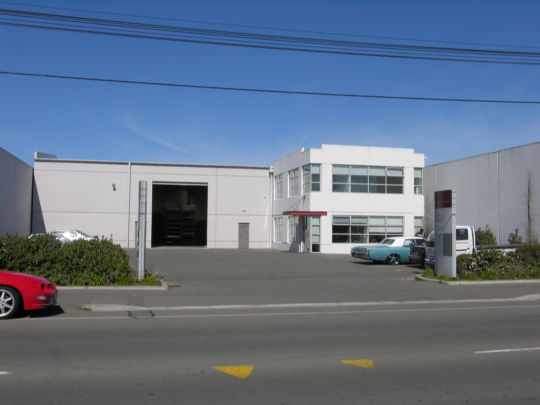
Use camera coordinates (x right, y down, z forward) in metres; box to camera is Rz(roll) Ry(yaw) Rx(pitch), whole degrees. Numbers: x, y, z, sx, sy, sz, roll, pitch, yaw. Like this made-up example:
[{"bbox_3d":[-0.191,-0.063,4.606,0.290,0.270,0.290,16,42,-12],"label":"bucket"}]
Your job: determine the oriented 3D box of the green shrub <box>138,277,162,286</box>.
[{"bbox_3d":[-3.437,2.249,16.600,0.680,0.280,0.600,1,-3,-14],"label":"green shrub"}]

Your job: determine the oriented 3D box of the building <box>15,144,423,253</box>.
[{"bbox_3d":[-3.726,-0.099,43.250,27.811,7.452,10.874,1,-3,-14],"label":"building"}]

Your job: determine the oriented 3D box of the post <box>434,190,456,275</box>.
[{"bbox_3d":[6.313,1.129,20.690,0.220,3.050,0.950,1,-3,-14],"label":"post"}]

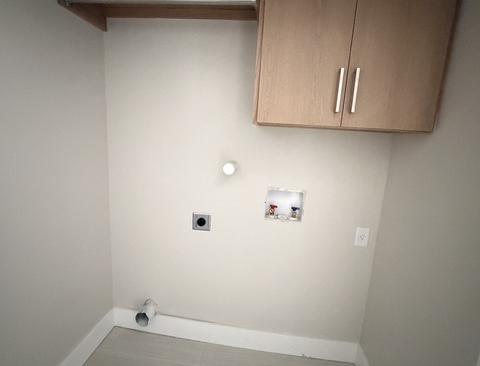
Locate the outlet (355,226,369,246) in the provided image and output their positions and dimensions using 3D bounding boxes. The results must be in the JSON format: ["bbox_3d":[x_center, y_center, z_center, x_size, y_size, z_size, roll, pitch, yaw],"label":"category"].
[{"bbox_3d":[0.736,0.328,1.557,0.071,0.116,0.010,5,10,6],"label":"outlet"}]

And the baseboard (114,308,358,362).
[{"bbox_3d":[-0.071,1.043,1.778,1.686,0.137,0.015,5,10,6],"label":"baseboard"}]

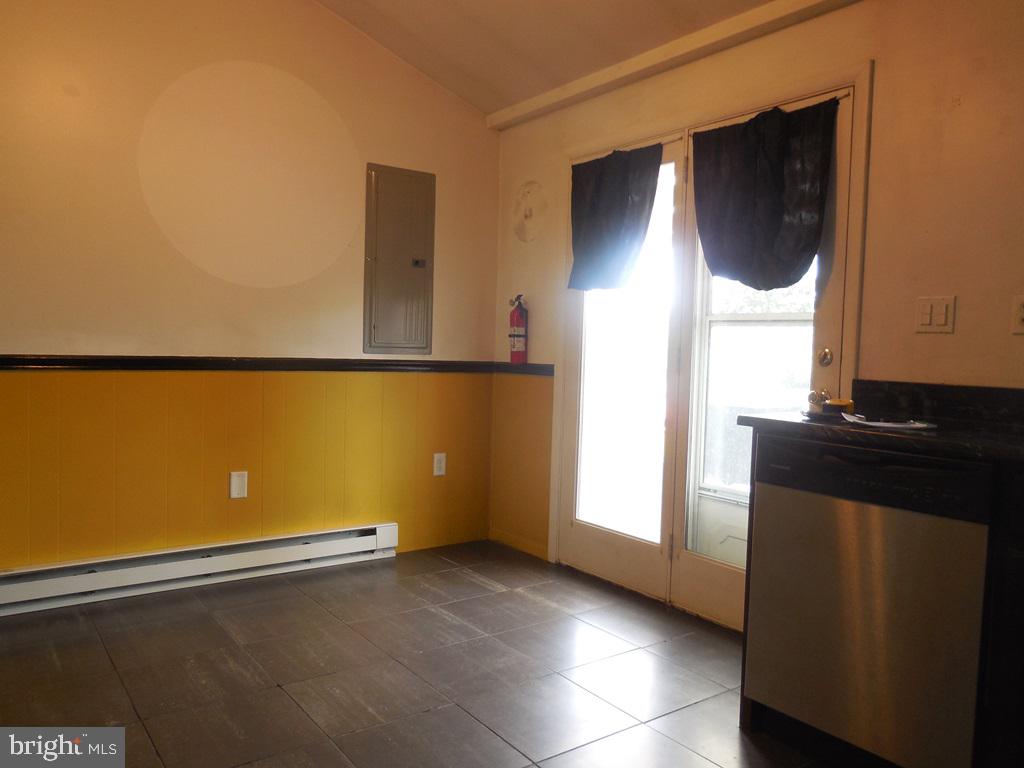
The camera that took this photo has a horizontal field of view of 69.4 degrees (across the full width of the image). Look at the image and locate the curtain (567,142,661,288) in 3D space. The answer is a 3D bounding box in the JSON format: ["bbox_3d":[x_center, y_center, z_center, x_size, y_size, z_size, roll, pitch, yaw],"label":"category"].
[{"bbox_3d":[0.467,-0.764,3.462,0.070,0.635,0.598,0,3,-37],"label":"curtain"}]

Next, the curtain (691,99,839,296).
[{"bbox_3d":[0.933,-0.698,2.839,0.070,0.684,0.640,0,3,-37],"label":"curtain"}]

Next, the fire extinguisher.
[{"bbox_3d":[0.032,-0.291,3.960,0.105,0.376,0.088,0,3,-37],"label":"fire extinguisher"}]

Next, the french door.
[{"bbox_3d":[0.728,-0.066,3.210,0.080,2.060,1.540,0,3,-37],"label":"french door"}]

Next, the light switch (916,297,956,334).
[{"bbox_3d":[1.323,-0.217,2.321,0.016,0.114,0.116,0,3,-37],"label":"light switch"}]

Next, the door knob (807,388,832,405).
[{"bbox_3d":[1.099,0.048,2.624,0.073,0.060,0.060,0,3,-37],"label":"door knob"}]

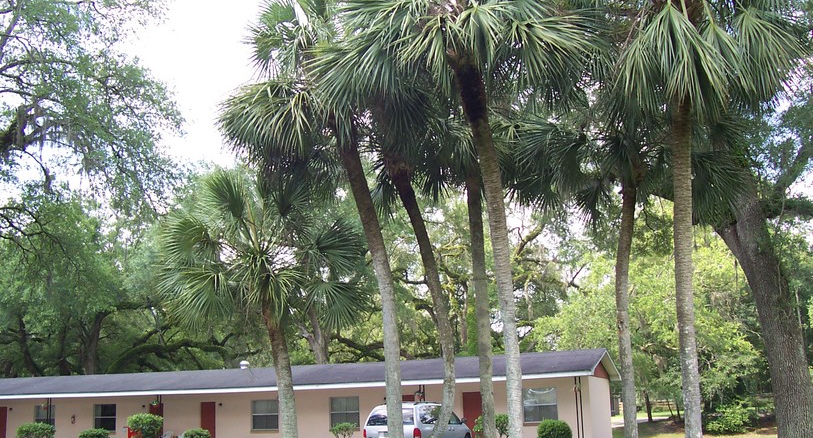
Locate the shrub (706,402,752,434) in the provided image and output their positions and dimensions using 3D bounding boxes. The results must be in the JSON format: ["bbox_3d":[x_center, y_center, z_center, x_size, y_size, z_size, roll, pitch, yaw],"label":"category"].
[{"bbox_3d":[12.931,7.986,34.795,1.940,1.290,1.700,-2,-12,0],"label":"shrub"}]

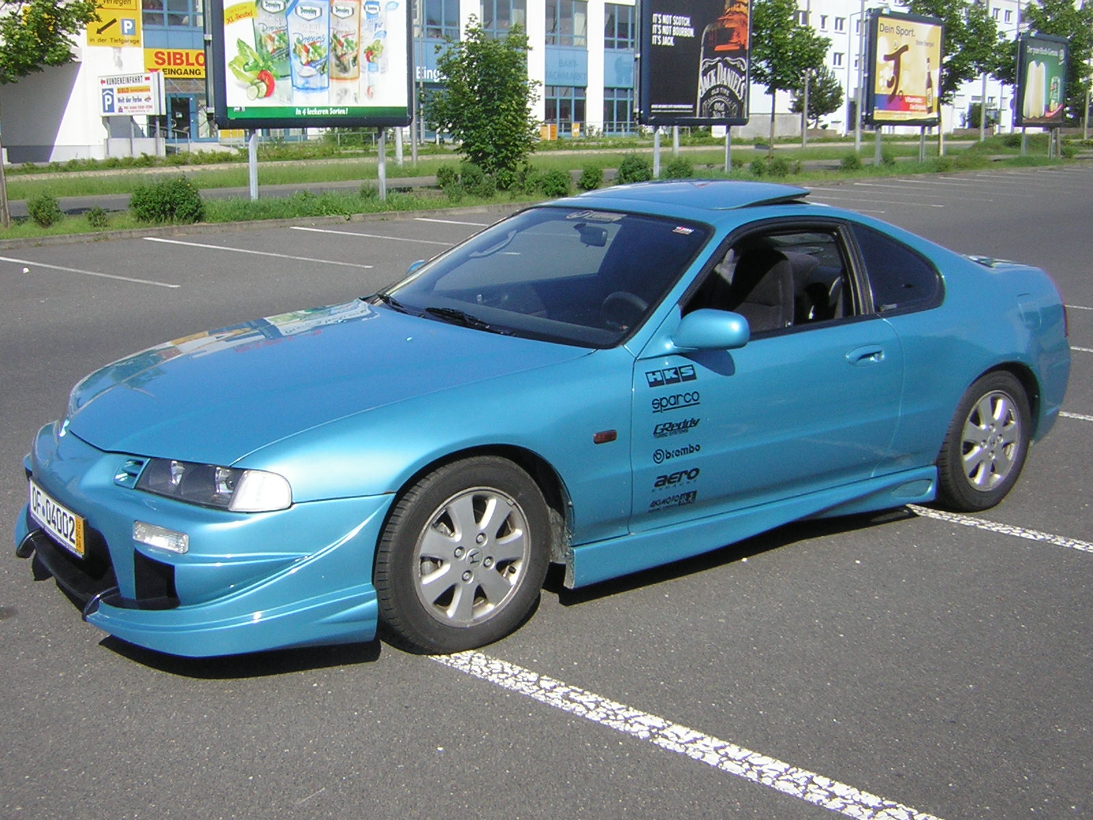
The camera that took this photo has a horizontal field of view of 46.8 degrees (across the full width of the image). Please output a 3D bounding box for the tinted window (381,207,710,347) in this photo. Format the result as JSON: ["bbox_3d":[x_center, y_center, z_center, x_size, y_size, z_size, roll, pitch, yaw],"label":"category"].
[{"bbox_3d":[-0.043,-0.527,4.682,0.800,0.110,1.470,-42,32,-24],"label":"tinted window"}]

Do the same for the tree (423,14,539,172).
[{"bbox_3d":[-1.093,-5.392,22.000,1.970,2.850,1.900,0,12,-3],"label":"tree"}]

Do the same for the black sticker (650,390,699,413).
[{"bbox_3d":[0.413,-0.025,4.015,0.211,0.047,0.010,-9,15,-37],"label":"black sticker"}]

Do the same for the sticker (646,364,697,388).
[{"bbox_3d":[0.400,-0.108,4.029,0.205,0.054,0.008,-9,3,-36],"label":"sticker"}]

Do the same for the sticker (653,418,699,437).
[{"bbox_3d":[0.419,0.056,4.053,0.195,0.042,0.008,-9,12,-36],"label":"sticker"}]

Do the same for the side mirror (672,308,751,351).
[{"bbox_3d":[0.516,-0.252,4.004,0.130,0.120,0.220,-9,15,-36],"label":"side mirror"}]

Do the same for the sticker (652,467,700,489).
[{"bbox_3d":[0.419,0.224,4.067,0.204,0.047,0.010,-9,15,-37],"label":"sticker"}]

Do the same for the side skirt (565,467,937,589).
[{"bbox_3d":[0.792,0.383,4.433,1.810,0.145,0.090,-9,15,-36],"label":"side skirt"}]

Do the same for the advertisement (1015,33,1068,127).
[{"bbox_3d":[16.081,-10.634,41.006,0.170,2.790,3.830,11,16,41],"label":"advertisement"}]

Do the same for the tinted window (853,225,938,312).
[{"bbox_3d":[1.343,-0.549,4.849,0.440,0.350,0.050,-10,-12,-40],"label":"tinted window"}]

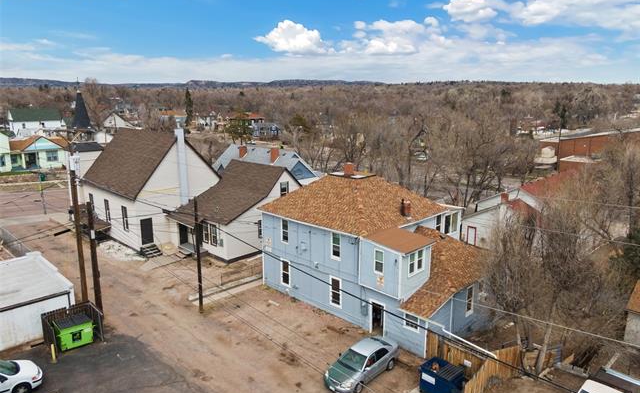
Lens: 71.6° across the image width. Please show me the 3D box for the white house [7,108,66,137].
[{"bbox_3d":[-87.246,-21.648,137.384,7.257,9.849,14.307,12,17,43],"label":"white house"}]

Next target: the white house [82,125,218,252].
[{"bbox_3d":[-18.308,-1.939,47.633,13.685,10.990,9.435,12,17,43],"label":"white house"}]

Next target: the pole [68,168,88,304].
[{"bbox_3d":[-15.704,2.641,28.830,0.363,10.368,0.363,12,17,43],"label":"pole"}]

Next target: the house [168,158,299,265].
[{"bbox_3d":[-7.327,0.739,43.912,8.190,7.776,11.197,12,17,43],"label":"house"}]

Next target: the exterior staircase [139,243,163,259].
[{"bbox_3d":[-15.578,4.919,40.818,1.814,0.778,1.400,12,17,43],"label":"exterior staircase"}]

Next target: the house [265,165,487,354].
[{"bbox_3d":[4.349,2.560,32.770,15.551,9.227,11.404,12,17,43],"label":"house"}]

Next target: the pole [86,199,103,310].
[{"bbox_3d":[-13.883,4.220,27.400,0.332,7.931,0.332,12,17,43],"label":"pole"}]

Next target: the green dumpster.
[{"bbox_3d":[-14.471,7.895,25.990,1.607,1.348,1.814,12,17,43],"label":"green dumpster"}]

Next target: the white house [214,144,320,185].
[{"bbox_3d":[-7.978,-3.583,64.046,12.649,7.568,10.057,12,17,43],"label":"white house"}]

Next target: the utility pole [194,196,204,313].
[{"bbox_3d":[-7.866,3.887,28.829,0.270,8.087,0.270,12,17,43],"label":"utility pole"}]

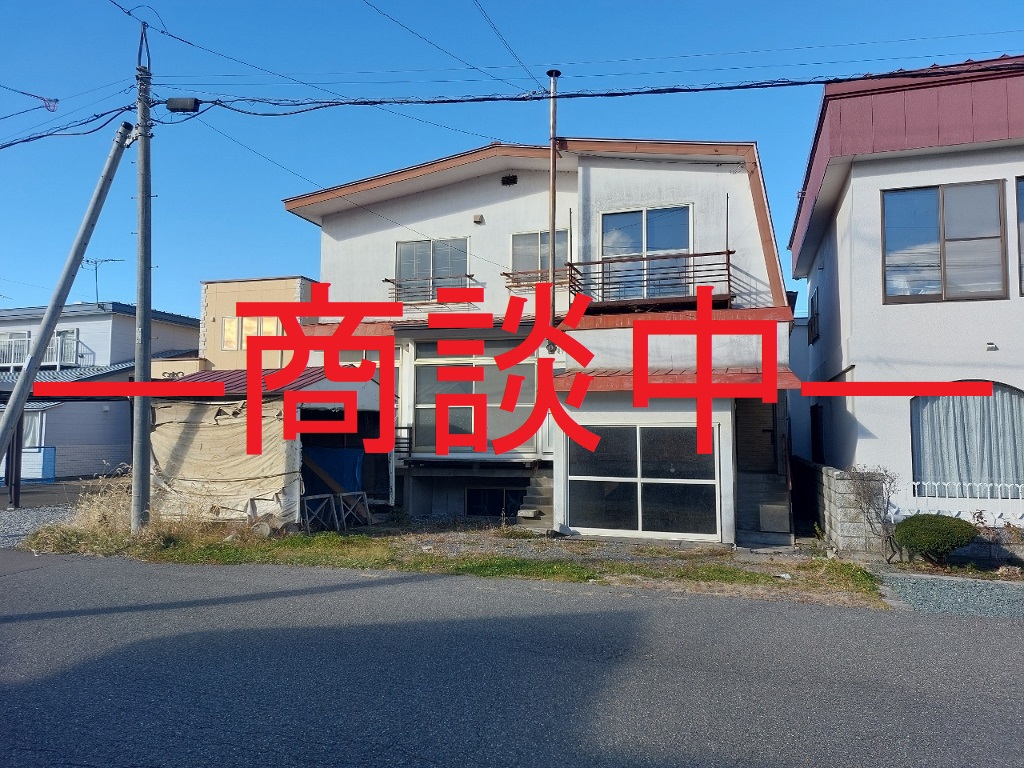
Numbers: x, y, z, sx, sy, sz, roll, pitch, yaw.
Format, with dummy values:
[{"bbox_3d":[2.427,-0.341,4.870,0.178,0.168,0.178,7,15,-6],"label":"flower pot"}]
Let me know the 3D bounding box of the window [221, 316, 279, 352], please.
[{"bbox_3d":[-8.967,-1.694,24.300,2.150,1.180,0.120,-1,-2,15],"label":"window"}]

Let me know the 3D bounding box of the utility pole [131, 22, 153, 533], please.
[{"bbox_3d":[-5.888,-1.718,11.335,0.310,8.130,0.310,-1,-2,16],"label":"utility pole"}]

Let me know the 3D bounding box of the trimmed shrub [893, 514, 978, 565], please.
[{"bbox_3d":[5.460,2.030,9.150,0.940,0.690,0.890,-1,-3,18],"label":"trimmed shrub"}]

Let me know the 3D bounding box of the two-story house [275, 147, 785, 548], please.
[{"bbox_3d":[1.292,-0.663,16.479,9.150,6.900,8.800,-1,-2,16],"label":"two-story house"}]

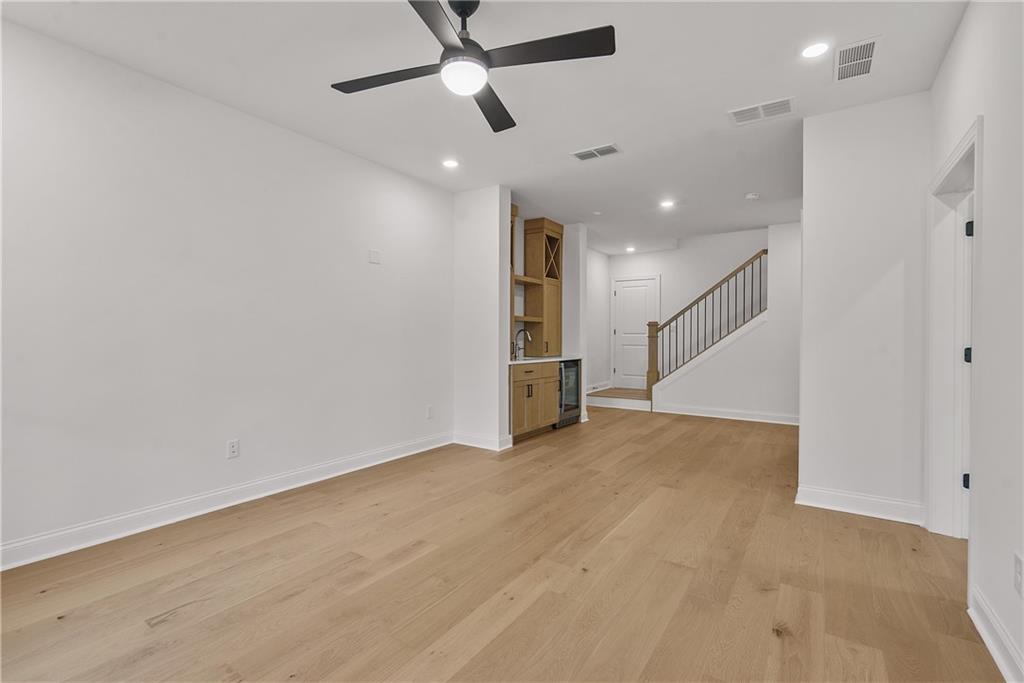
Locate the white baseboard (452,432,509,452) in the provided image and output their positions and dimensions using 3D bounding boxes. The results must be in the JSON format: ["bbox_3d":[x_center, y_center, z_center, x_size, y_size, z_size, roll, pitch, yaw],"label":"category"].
[{"bbox_3d":[-0.337,1.053,4.922,0.633,0.142,0.190,1,1,35],"label":"white baseboard"}]

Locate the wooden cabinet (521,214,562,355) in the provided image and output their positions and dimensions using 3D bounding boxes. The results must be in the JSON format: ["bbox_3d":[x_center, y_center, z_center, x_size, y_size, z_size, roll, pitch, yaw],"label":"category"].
[{"bbox_3d":[0.433,-0.705,6.222,0.315,1.812,0.485,1,1,35],"label":"wooden cabinet"}]

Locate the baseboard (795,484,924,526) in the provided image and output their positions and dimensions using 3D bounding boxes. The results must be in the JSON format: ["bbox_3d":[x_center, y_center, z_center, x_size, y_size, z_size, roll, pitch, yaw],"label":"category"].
[{"bbox_3d":[2.304,1.092,3.064,0.673,0.142,0.025,1,1,35],"label":"baseboard"}]

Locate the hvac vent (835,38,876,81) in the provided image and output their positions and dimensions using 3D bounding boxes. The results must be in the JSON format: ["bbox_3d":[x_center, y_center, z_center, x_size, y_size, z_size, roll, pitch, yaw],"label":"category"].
[{"bbox_3d":[1.914,-1.545,2.539,0.190,0.021,0.380,1,1,35],"label":"hvac vent"}]

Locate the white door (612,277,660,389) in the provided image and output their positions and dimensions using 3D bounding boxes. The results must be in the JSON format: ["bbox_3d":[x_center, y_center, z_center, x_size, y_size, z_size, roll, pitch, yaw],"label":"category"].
[{"bbox_3d":[2.277,-0.134,8.441,0.840,2.070,0.050,1,1,35],"label":"white door"}]

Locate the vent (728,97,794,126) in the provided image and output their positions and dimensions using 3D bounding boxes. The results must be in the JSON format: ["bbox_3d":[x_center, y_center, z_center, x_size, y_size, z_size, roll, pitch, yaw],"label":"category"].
[{"bbox_3d":[1.711,-1.555,3.107,0.395,0.021,0.228,1,1,35],"label":"vent"}]

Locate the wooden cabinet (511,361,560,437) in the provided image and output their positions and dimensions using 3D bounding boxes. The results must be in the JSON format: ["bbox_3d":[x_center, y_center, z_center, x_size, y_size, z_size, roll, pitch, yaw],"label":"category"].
[{"bbox_3d":[0.057,0.637,5.449,0.610,0.790,1.015,1,1,35],"label":"wooden cabinet"}]

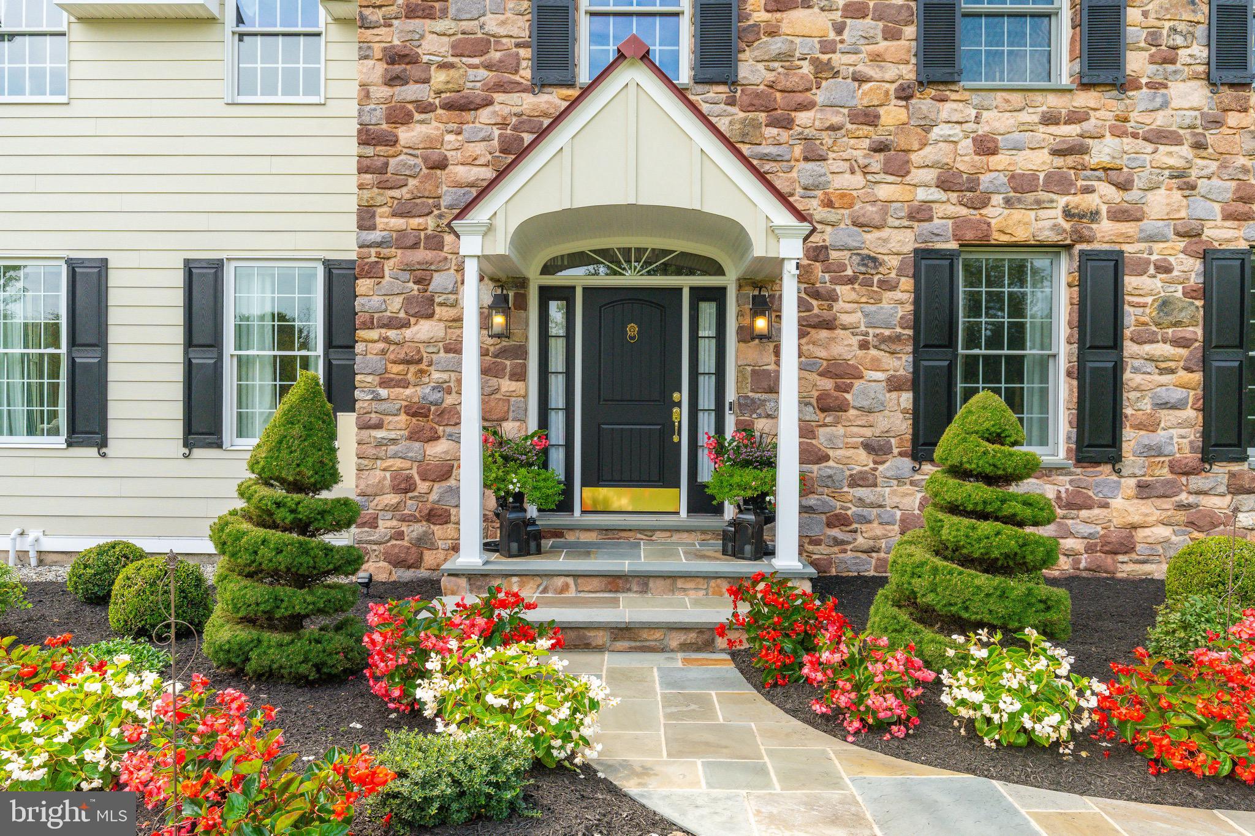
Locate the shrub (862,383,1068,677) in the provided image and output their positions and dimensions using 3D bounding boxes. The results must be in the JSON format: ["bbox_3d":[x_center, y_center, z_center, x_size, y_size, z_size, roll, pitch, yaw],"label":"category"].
[{"bbox_3d":[2.088,0.644,5.149,1.170,1.630,1.120,0,1,1],"label":"shrub"}]

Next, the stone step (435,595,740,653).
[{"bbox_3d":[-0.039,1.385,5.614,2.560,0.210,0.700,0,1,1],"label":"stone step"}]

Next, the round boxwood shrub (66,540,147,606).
[{"bbox_3d":[-4.032,1.189,6.554,0.590,0.470,0.570,0,1,0],"label":"round boxwood shrub"}]

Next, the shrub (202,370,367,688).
[{"bbox_3d":[-2.044,0.596,5.073,0.910,1.760,0.890,0,1,1],"label":"shrub"}]

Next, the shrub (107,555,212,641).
[{"bbox_3d":[-3.148,1.183,5.668,0.640,0.510,0.620,0,1,1],"label":"shrub"}]

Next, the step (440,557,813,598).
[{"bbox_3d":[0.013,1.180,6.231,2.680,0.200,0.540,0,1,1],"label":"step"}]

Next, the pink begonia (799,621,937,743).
[{"bbox_3d":[1.191,1.271,4.181,0.650,0.480,0.580,0,1,1],"label":"pink begonia"}]

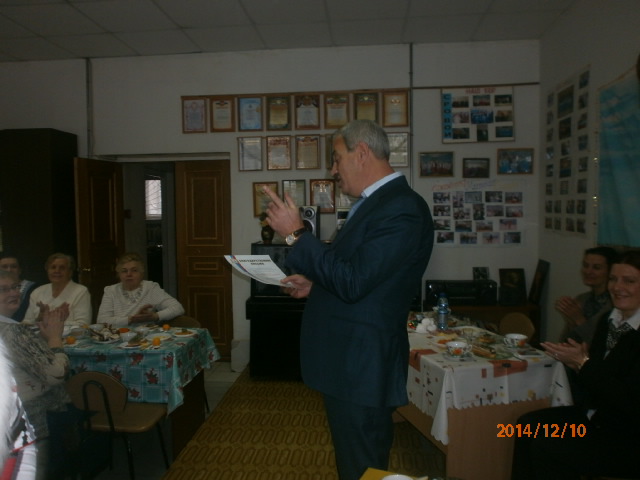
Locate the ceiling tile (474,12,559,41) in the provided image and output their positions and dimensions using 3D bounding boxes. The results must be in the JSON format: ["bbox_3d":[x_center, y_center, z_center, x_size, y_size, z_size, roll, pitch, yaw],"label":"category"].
[{"bbox_3d":[1.611,-1.770,4.121,0.605,0.020,0.580,-1,3,5],"label":"ceiling tile"}]

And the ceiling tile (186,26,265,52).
[{"bbox_3d":[-0.820,-1.775,4.371,0.605,0.020,0.555,0,0,5],"label":"ceiling tile"}]

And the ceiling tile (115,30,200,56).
[{"bbox_3d":[-1.432,-1.771,4.429,0.605,0.020,0.555,0,0,5],"label":"ceiling tile"}]

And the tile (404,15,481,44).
[{"bbox_3d":[1.017,-1.787,4.197,0.605,0.020,0.555,0,0,5],"label":"tile"}]

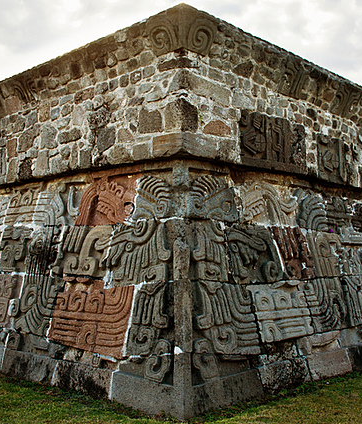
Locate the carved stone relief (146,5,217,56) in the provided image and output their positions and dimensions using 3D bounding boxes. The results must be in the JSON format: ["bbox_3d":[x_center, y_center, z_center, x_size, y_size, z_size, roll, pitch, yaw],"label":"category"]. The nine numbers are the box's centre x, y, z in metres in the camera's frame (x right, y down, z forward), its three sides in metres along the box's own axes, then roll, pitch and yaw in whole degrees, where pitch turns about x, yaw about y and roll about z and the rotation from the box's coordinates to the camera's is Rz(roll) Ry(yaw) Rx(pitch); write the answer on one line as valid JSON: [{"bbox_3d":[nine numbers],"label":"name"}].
[{"bbox_3d":[0.013,-2.102,6.584,0.592,0.386,0.614,-5,-7,44],"label":"carved stone relief"}]

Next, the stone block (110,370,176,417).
[{"bbox_3d":[-0.298,1.993,5.988,1.027,0.292,0.350,-5,-21,44],"label":"stone block"}]

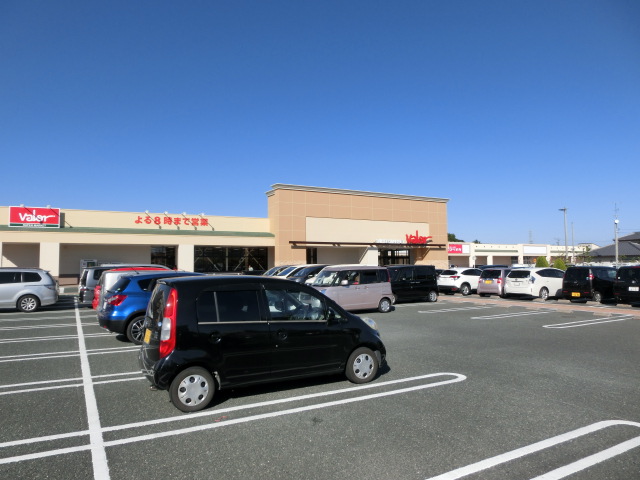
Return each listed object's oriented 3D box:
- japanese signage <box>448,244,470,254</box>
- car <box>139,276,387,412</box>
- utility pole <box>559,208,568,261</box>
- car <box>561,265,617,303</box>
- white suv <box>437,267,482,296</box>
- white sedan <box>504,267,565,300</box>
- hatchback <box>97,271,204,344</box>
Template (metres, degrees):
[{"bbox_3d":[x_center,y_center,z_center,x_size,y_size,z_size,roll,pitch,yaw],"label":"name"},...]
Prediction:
[{"bbox_3d":[30.442,2.080,97.309,7.150,2.000,0.250,2,-4,-29],"label":"japanese signage"},{"bbox_3d":[-0.736,1.312,6.584,3.395,1.610,1.475,2,-4,-29],"label":"car"},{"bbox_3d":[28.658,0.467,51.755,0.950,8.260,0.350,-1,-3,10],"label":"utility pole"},{"bbox_3d":[13.215,2.067,21.103,3.395,1.640,1.475,2,-4,-29],"label":"car"},{"bbox_3d":[8.958,2.418,26.256,4.300,1.605,1.770,2,-4,-29],"label":"white suv"},{"bbox_3d":[11.577,2.210,22.780,4.615,1.575,1.775,2,-4,-29],"label":"white sedan"},{"bbox_3d":[-3.248,1.622,11.287,4.300,1.580,1.765,2,-4,-29],"label":"hatchback"}]

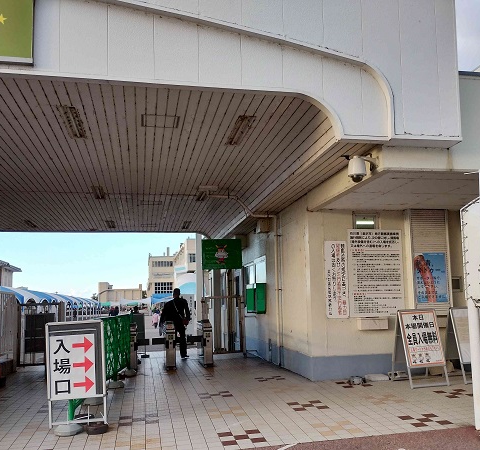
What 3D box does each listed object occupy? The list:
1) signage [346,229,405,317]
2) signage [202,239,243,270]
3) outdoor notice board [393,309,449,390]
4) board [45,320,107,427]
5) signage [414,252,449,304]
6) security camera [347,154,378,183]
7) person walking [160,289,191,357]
[{"bbox_3d":[2.268,0.812,8.080,0.960,1.440,0.030,0,-7,-11],"label":"signage"},{"bbox_3d":[-0.403,0.687,11.300,0.940,0.690,0.040,0,-7,-11],"label":"signage"},{"bbox_3d":[2.757,1.896,7.551,0.610,1.110,0.600,0,-7,-11],"label":"outdoor notice board"},{"bbox_3d":[-1.927,1.768,5.720,0.640,1.170,0.200,-2,-5,-12],"label":"board"},{"bbox_3d":[3.261,0.901,8.250,0.600,0.850,0.020,0,-7,-11],"label":"signage"},{"bbox_3d":[1.447,-0.655,5.710,0.360,0.320,0.210,0,-7,-11],"label":"security camera"},{"bbox_3d":[-1.540,2.334,11.500,0.660,1.660,0.500,0,-7,-11],"label":"person walking"}]

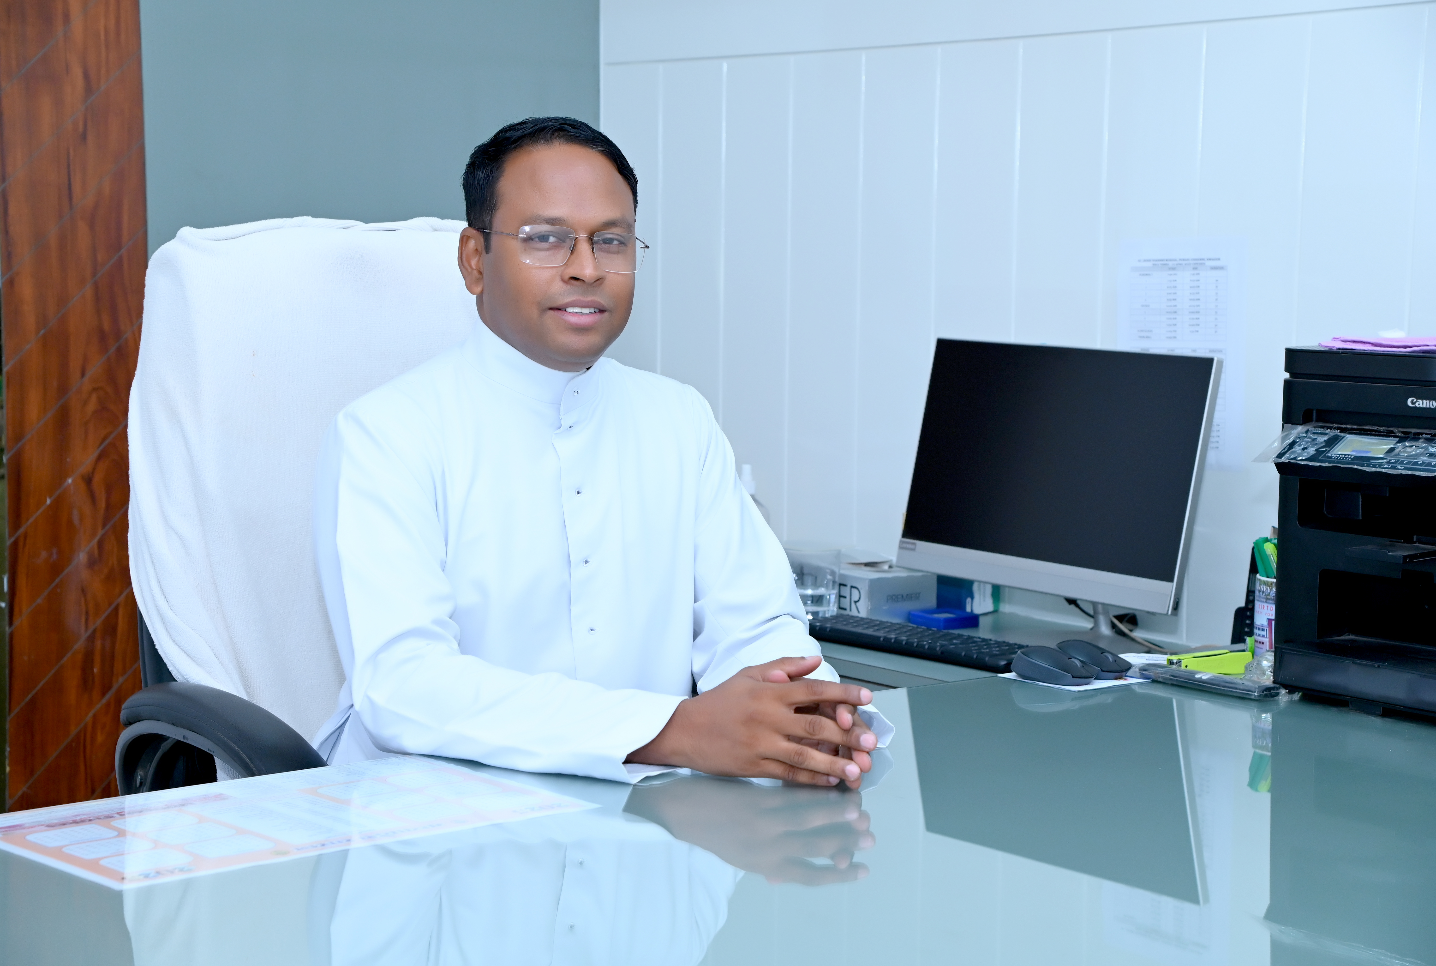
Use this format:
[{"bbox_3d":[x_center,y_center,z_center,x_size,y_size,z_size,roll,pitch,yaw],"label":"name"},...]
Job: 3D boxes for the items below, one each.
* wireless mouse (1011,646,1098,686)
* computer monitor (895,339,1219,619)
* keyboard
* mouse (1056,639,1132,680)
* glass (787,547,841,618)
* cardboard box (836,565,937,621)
[{"bbox_3d":[0.360,0.196,3.044,0.058,0.036,0.096,-4,7,-43],"label":"wireless mouse"},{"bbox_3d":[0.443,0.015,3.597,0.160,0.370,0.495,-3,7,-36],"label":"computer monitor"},{"bbox_3d":[0.267,0.200,3.595,0.118,0.021,0.390,-4,7,-41],"label":"keyboard"},{"bbox_3d":[0.402,0.193,3.084,0.096,0.036,0.058,5,7,42],"label":"mouse"},{"bbox_3d":[0.127,0.138,3.854,0.082,0.090,0.082,1,5,0],"label":"glass"},{"bbox_3d":[0.201,0.147,3.938,0.112,0.058,0.210,-2,6,-30],"label":"cardboard box"}]

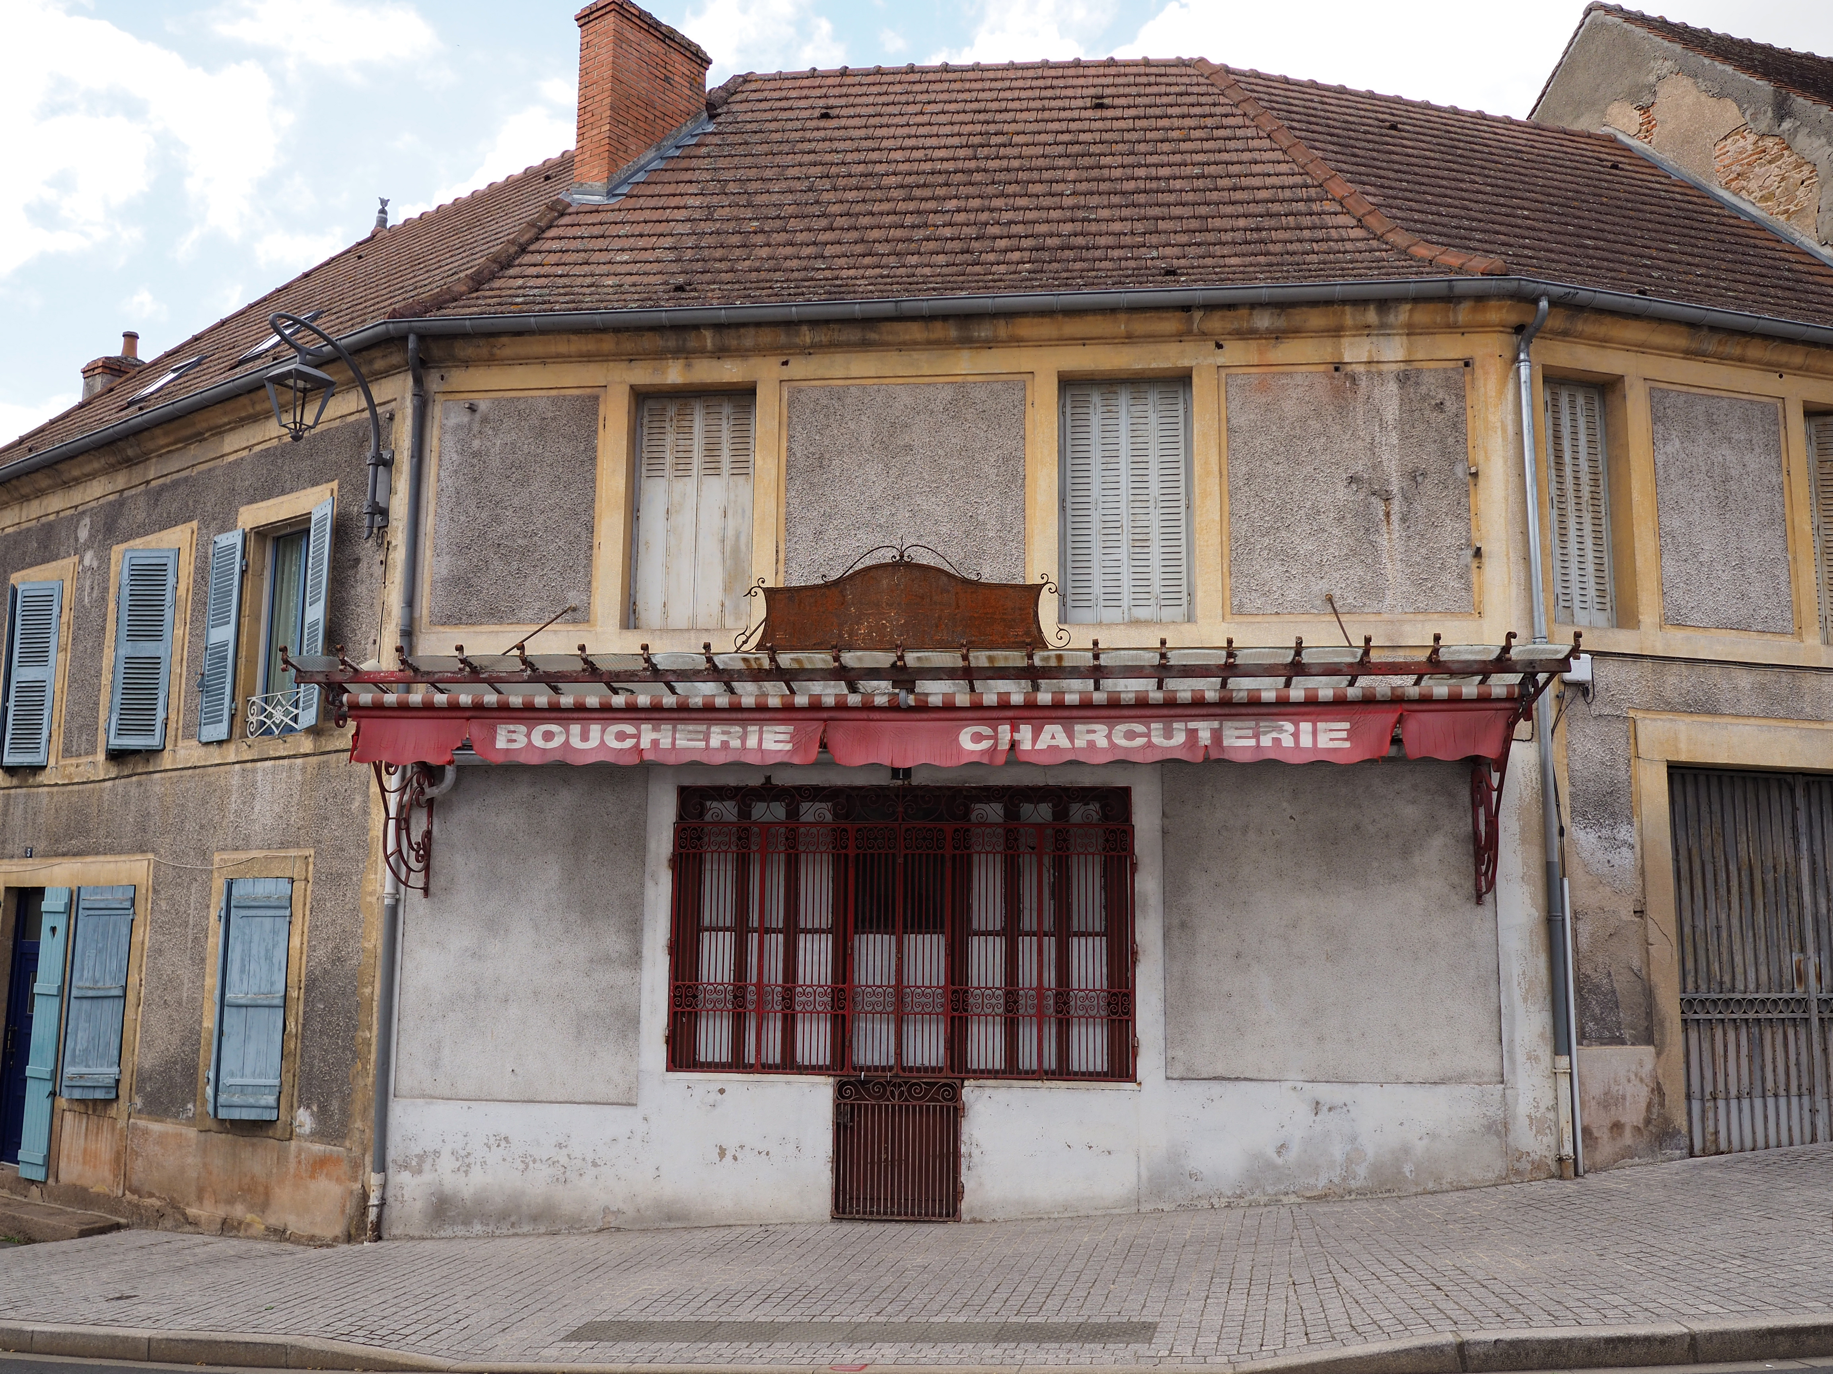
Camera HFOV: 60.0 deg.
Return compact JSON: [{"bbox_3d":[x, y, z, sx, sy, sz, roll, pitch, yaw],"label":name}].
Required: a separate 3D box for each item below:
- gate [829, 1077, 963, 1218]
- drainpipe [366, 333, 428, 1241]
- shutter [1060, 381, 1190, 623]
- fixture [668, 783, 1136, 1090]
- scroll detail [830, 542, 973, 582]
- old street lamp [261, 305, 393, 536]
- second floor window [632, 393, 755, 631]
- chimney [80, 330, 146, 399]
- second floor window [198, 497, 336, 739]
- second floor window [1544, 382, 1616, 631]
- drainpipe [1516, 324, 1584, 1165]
[{"bbox_3d":[-0.133,3.132,10.760,0.880,0.935,0.060,0,-8,7],"label":"gate"},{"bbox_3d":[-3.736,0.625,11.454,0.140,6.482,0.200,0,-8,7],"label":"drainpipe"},{"bbox_3d":[1.496,-1.342,11.367,0.950,1.822,0.200,0,-8,7],"label":"shutter"},{"bbox_3d":[-0.120,1.668,10.939,3.229,1.988,0.100,0,-8,7],"label":"fixture"},{"bbox_3d":[-0.101,-0.751,9.573,0.887,0.238,0.040,0,-8,7],"label":"scroll detail"},{"bbox_3d":[-4.337,-1.918,11.791,0.420,1.541,0.944,-6,-10,37],"label":"old street lamp"},{"bbox_3d":[-1.663,-1.317,11.740,0.971,1.827,0.200,0,-8,7],"label":"second floor window"},{"bbox_3d":[-10.225,-4.031,20.270,0.540,1.067,0.560,-6,-10,37],"label":"chimney"},{"bbox_3d":[-5.338,-0.458,12.960,1.643,1.809,0.250,-6,-10,37],"label":"second floor window"},{"bbox_3d":[4.635,-1.318,11.162,0.717,1.825,0.200,3,-9,-18],"label":"second floor window"},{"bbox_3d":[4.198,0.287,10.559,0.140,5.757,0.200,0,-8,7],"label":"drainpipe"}]

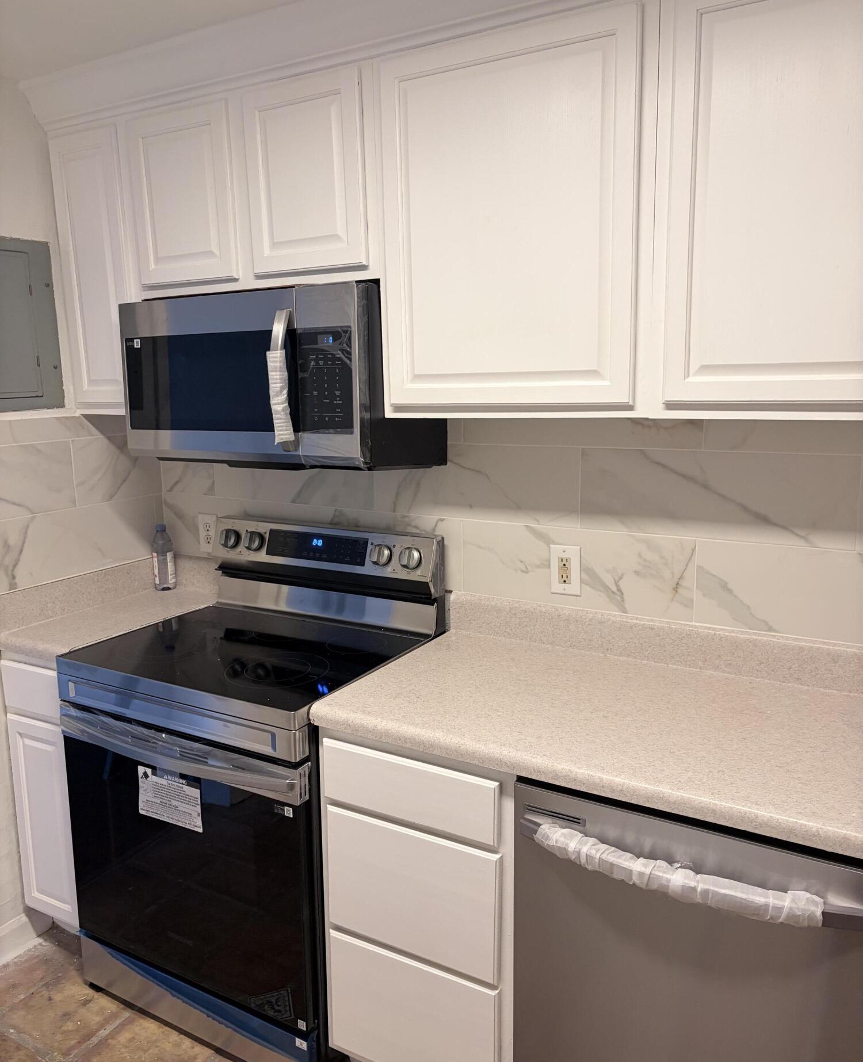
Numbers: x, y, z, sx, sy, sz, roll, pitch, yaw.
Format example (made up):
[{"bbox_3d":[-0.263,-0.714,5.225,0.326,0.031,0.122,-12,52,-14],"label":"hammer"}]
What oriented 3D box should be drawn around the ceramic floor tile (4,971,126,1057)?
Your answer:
[{"bbox_3d":[-0.935,1.259,2.297,0.290,0.014,0.290,5,12,30],"label":"ceramic floor tile"}]

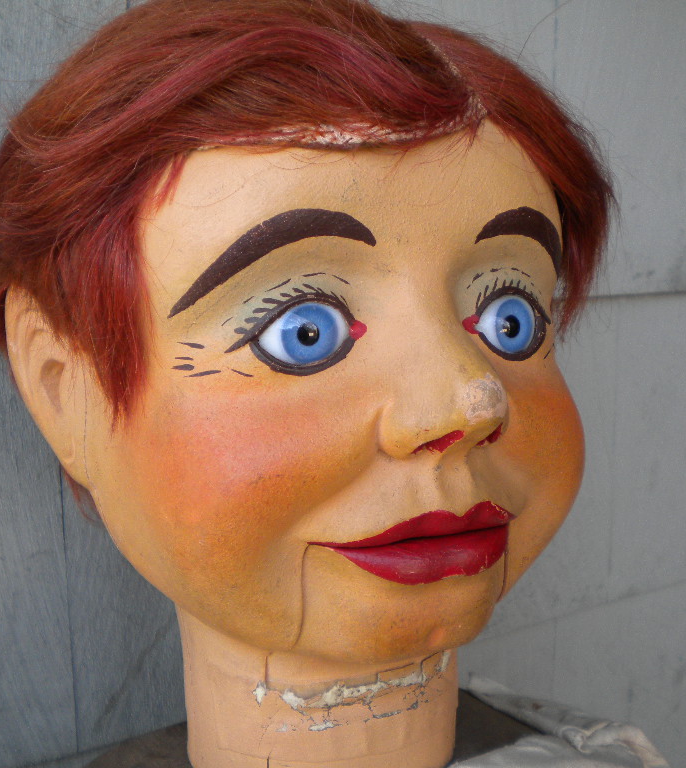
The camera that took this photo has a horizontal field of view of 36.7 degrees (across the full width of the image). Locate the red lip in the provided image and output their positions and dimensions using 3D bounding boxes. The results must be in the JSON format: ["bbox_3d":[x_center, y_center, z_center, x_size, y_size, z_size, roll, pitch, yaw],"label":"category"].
[{"bbox_3d":[0.030,0.047,0.320,0.081,0.022,0.024,-3,11,-30],"label":"red lip"}]

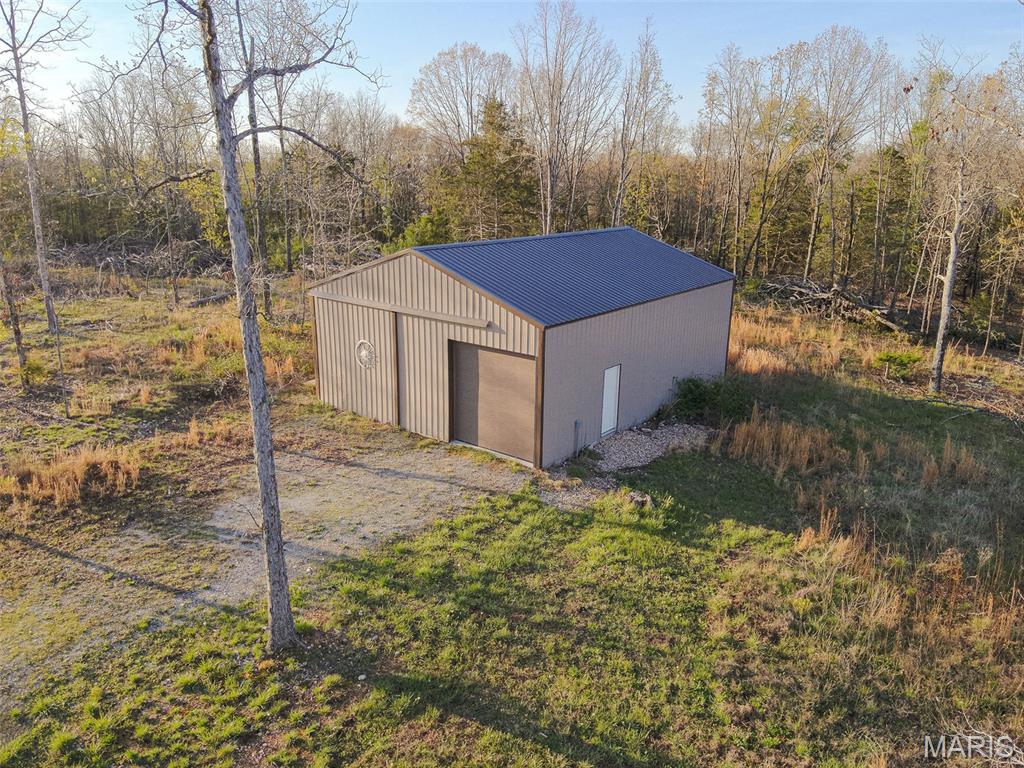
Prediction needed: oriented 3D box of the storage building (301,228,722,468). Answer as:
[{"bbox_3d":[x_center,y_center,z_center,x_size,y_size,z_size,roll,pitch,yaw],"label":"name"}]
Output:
[{"bbox_3d":[0.947,-2.478,24.911,9.180,5.306,12.080,13,20,36],"label":"storage building"}]

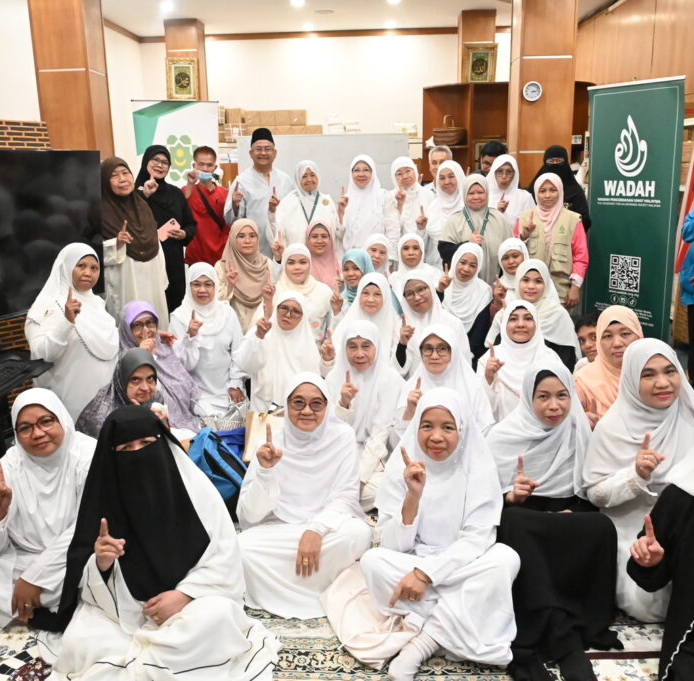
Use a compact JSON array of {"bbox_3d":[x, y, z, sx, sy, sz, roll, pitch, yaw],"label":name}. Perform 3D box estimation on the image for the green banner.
[{"bbox_3d":[2.053,-0.830,5.058,0.150,2.050,0.771,-11,16,-36],"label":"green banner"}]

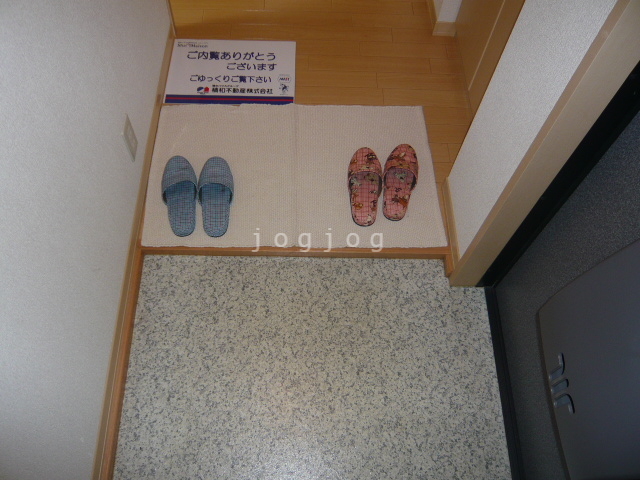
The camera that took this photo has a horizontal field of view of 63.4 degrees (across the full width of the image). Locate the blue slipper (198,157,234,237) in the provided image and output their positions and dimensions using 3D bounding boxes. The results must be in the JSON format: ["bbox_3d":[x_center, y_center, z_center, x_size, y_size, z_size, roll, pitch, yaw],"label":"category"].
[{"bbox_3d":[-0.285,-0.129,1.418,0.101,0.065,0.255,-4,62,-4],"label":"blue slipper"}]

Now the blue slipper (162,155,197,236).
[{"bbox_3d":[-0.384,-0.131,1.415,0.099,0.065,0.259,-7,63,-6],"label":"blue slipper"}]

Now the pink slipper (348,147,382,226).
[{"bbox_3d":[0.130,-0.161,1.454,0.097,0.065,0.261,3,62,0],"label":"pink slipper"}]

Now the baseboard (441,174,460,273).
[{"bbox_3d":[0.365,-0.054,1.416,0.012,0.060,0.271,0,62,-2],"label":"baseboard"}]

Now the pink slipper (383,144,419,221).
[{"bbox_3d":[0.229,-0.175,1.467,0.099,0.065,0.261,9,62,3],"label":"pink slipper"}]

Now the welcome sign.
[{"bbox_3d":[-0.286,-0.557,1.690,0.420,0.008,0.298,0,62,-2],"label":"welcome sign"}]

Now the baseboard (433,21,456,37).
[{"bbox_3d":[0.438,-0.737,1.805,0.079,0.060,0.012,0,62,-2],"label":"baseboard"}]

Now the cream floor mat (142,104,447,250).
[{"bbox_3d":[-0.071,-0.206,1.527,0.832,0.008,0.520,-1,60,-4],"label":"cream floor mat"}]

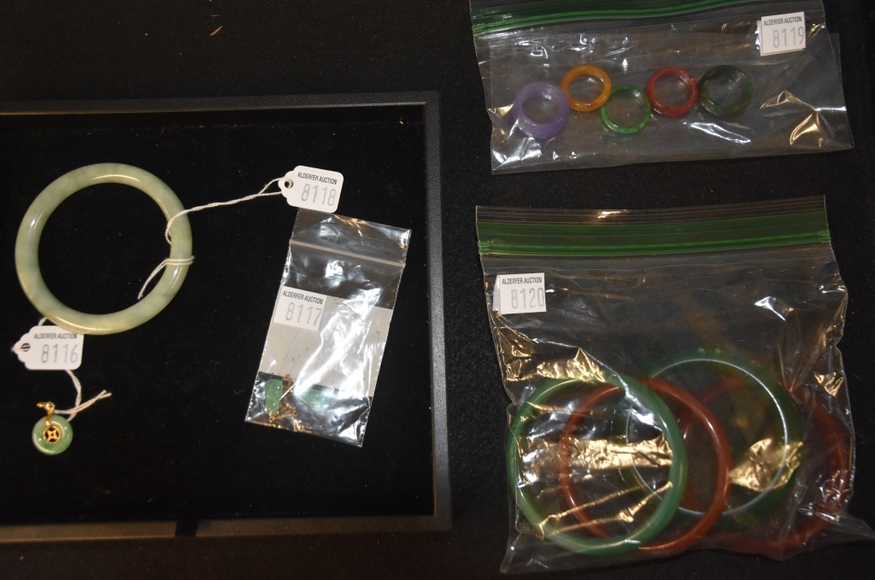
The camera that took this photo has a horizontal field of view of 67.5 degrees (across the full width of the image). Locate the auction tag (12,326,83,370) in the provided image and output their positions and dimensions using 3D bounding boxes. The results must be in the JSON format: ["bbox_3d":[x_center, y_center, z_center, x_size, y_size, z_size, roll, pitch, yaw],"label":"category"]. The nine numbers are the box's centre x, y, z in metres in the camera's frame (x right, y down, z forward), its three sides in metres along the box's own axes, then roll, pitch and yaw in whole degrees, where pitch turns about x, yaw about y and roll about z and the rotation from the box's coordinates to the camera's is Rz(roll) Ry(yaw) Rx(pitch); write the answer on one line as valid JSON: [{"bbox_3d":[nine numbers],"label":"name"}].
[{"bbox_3d":[-0.168,0.025,0.283,0.030,0.001,0.019,1,81,0],"label":"auction tag"}]

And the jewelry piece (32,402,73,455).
[{"bbox_3d":[-0.162,0.058,0.276,0.017,0.005,0.022,-8,81,-1],"label":"jewelry piece"}]

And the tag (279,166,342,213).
[{"bbox_3d":[-0.057,-0.045,0.293,0.028,0.001,0.020,8,81,1],"label":"tag"}]

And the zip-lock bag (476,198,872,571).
[{"bbox_3d":[0.099,0.036,0.273,0.159,0.022,0.155,-2,81,0],"label":"zip-lock bag"}]

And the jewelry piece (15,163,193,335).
[{"bbox_3d":[-0.146,-0.018,0.286,0.077,0.009,0.077,0,81,0],"label":"jewelry piece"}]

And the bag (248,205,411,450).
[{"bbox_3d":[-0.047,0.014,0.283,0.051,0.005,0.097,12,81,2],"label":"bag"}]

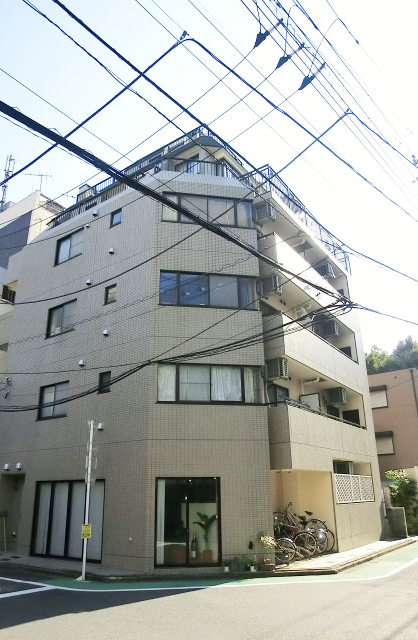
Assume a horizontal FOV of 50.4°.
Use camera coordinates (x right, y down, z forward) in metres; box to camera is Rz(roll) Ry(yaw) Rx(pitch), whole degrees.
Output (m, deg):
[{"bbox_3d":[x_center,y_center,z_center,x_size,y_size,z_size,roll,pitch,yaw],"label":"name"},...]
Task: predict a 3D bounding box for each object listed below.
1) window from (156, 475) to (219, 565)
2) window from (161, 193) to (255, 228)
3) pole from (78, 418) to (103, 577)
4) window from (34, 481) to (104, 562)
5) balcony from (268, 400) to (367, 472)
[{"bbox_3d":[-0.494,4.819,10.629,1.558,1.951,0.120,3,-21,-8],"label":"window"},{"bbox_3d":[-0.025,-3.407,13.906,2.889,1.077,0.120,3,-21,-8],"label":"window"},{"bbox_3d":[-2.784,4.130,10.476,0.300,3.513,0.250,3,-21,-9],"label":"pole"},{"bbox_3d":[-3.818,5.376,12.017,2.863,1.928,0.120,-15,-25,32],"label":"window"},{"bbox_3d":[3.809,4.248,15.058,1.150,1.800,7.150,-15,-25,33],"label":"balcony"}]

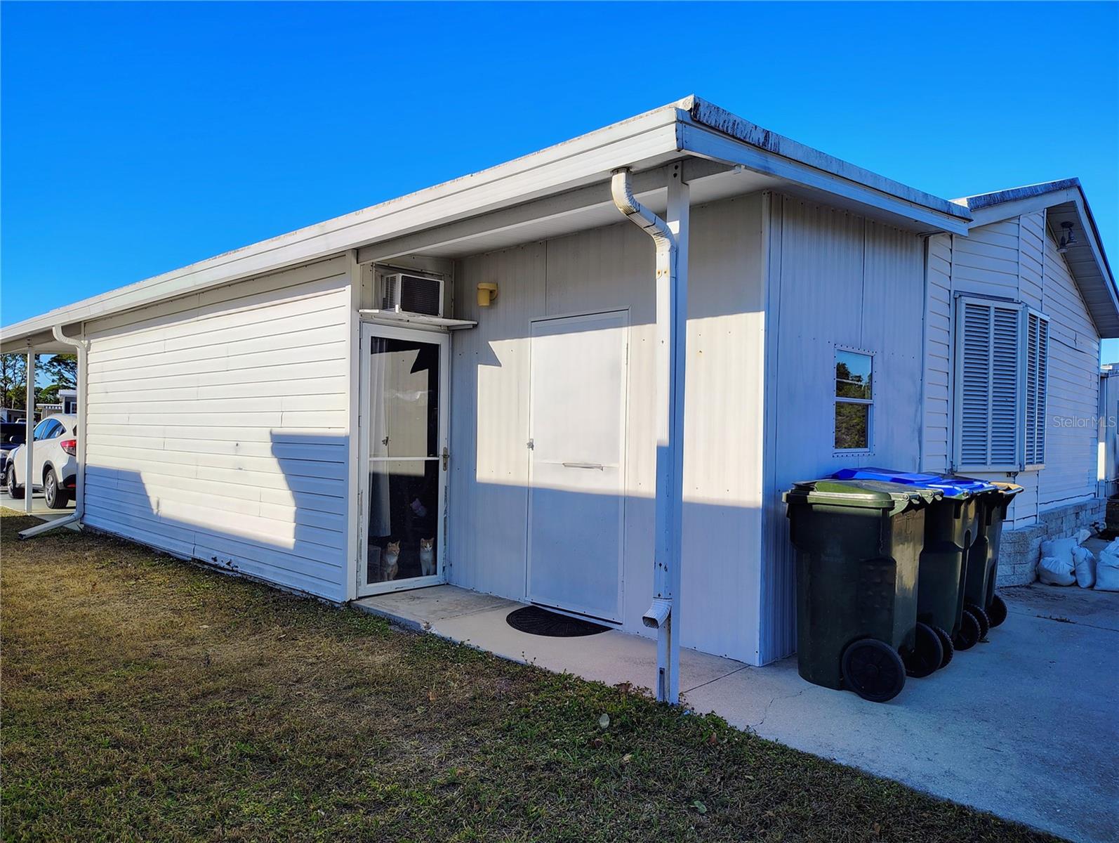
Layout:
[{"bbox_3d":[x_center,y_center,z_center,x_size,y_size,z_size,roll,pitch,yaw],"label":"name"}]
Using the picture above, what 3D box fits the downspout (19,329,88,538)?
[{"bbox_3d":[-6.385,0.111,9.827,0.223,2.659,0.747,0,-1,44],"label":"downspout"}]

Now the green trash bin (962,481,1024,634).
[{"bbox_3d":[2.679,0.880,5.336,0.865,1.087,0.681,0,-1,44],"label":"green trash bin"}]

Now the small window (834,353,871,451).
[{"bbox_3d":[2.016,-0.133,5.337,0.066,0.681,0.616,0,-1,44],"label":"small window"}]

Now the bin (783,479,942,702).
[{"bbox_3d":[1.615,0.855,4.234,0.838,1.074,0.681,0,-1,44],"label":"bin"}]

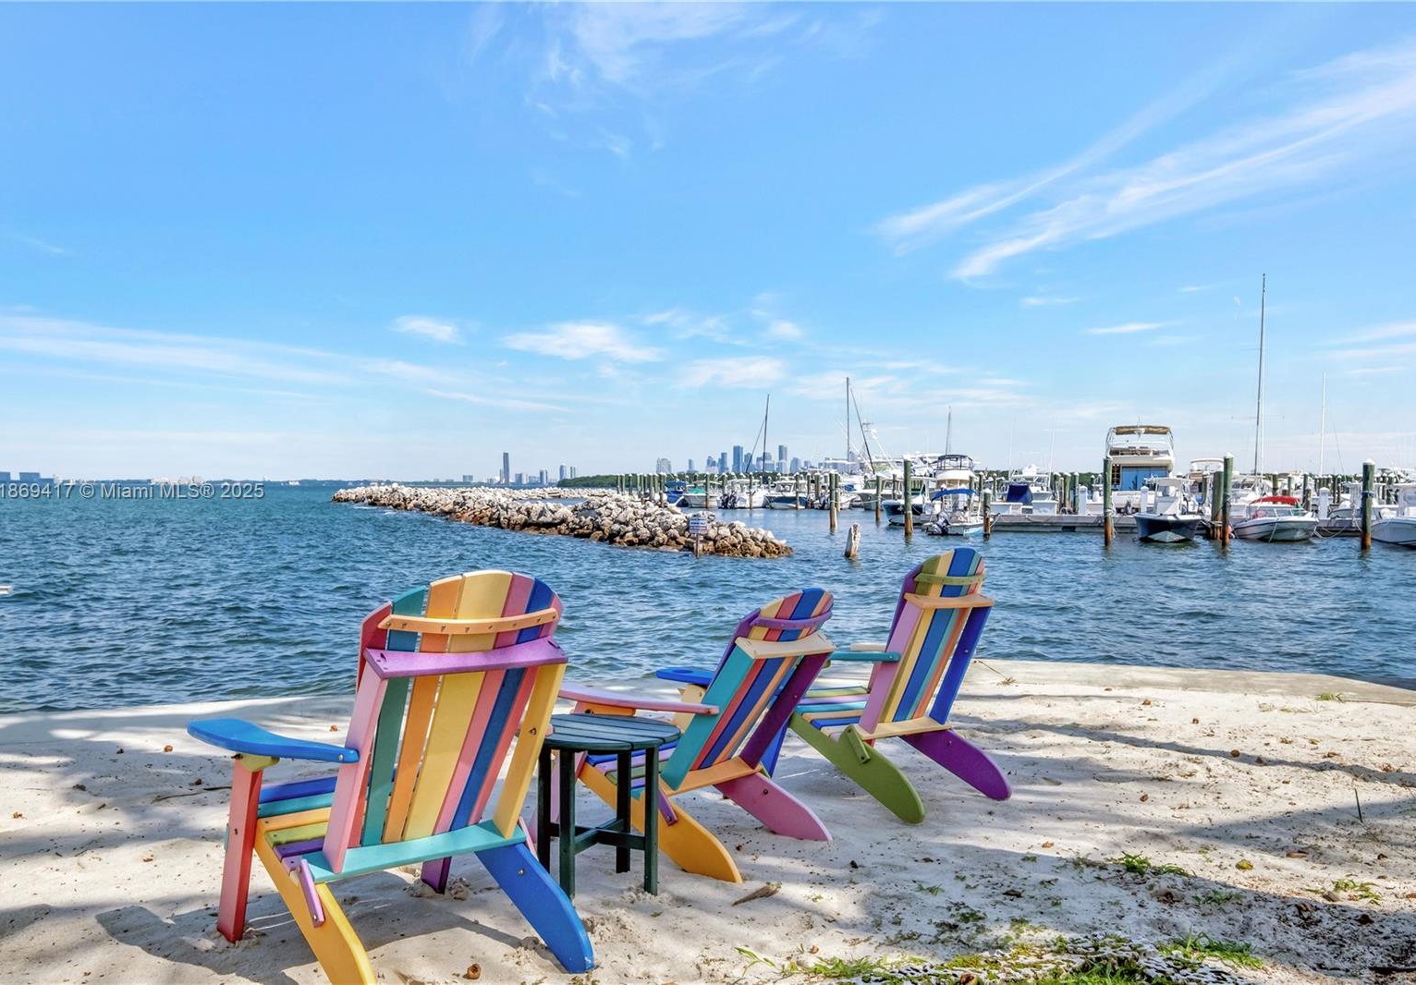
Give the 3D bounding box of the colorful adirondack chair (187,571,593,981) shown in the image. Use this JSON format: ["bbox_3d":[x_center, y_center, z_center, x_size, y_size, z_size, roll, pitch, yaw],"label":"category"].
[{"bbox_3d":[-0.773,0.684,2.735,0.805,0.994,0.877,2,-3,-42],"label":"colorful adirondack chair"}]

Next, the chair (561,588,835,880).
[{"bbox_3d":[-0.039,0.762,3.704,0.877,0.994,0.805,6,0,37],"label":"chair"}]

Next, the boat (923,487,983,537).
[{"bbox_3d":[10.208,0.837,43.797,1.900,2.150,5.200,0,0,25],"label":"boat"}]

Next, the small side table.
[{"bbox_3d":[-0.348,0.965,3.291,0.496,0.471,0.496,2,-2,-22],"label":"small side table"}]

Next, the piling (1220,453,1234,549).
[{"bbox_3d":[17.072,0.279,35.059,0.310,3.084,0.310,0,0,0],"label":"piling"}]

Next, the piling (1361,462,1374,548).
[{"bbox_3d":[21.097,0.370,34.174,0.340,2.946,0.340,0,0,0],"label":"piling"}]

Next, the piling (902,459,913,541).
[{"bbox_3d":[7.635,0.176,40.735,0.300,3.140,0.300,0,0,0],"label":"piling"}]

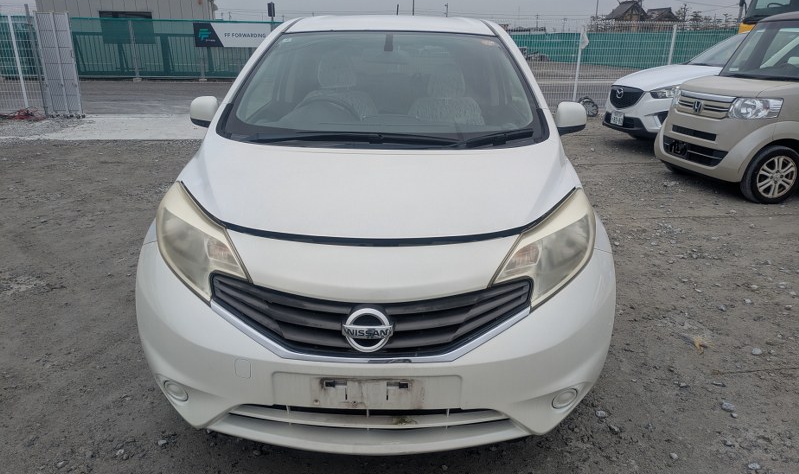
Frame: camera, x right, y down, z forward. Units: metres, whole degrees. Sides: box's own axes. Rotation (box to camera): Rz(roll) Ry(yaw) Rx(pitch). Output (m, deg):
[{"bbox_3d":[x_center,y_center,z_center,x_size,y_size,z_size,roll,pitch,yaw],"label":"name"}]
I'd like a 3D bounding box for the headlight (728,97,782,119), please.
[{"bbox_3d":[3.253,-1.175,5.262,0.320,0.190,0.280,-3,19,-10],"label":"headlight"}]

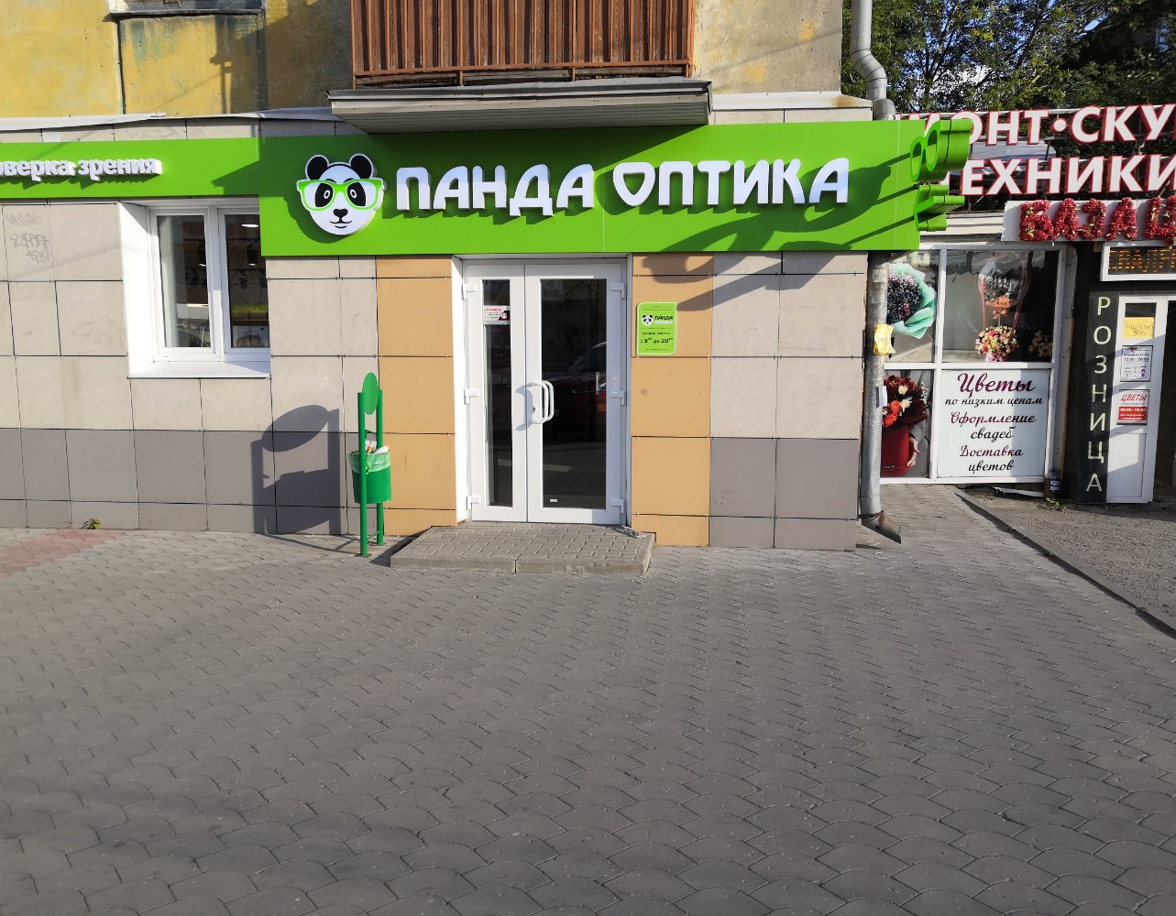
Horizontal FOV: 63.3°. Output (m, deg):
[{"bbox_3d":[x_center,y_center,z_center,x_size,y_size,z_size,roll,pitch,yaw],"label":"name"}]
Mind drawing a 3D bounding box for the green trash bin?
[{"bbox_3d":[-1.610,0.142,7.094,0.310,0.363,0.310,1,8,8],"label":"green trash bin"}]

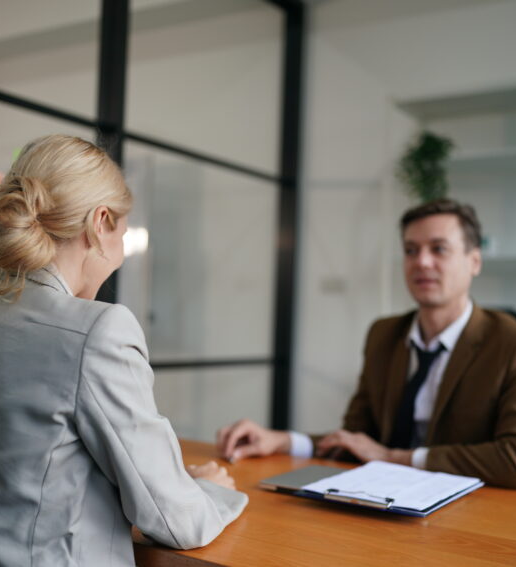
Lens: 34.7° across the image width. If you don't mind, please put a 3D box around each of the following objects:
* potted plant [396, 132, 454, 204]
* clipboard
[{"bbox_3d":[0.757,-0.520,3.737,0.200,0.320,0.180,0,-3,33],"label":"potted plant"},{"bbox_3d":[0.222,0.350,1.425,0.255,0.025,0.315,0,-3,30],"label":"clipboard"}]

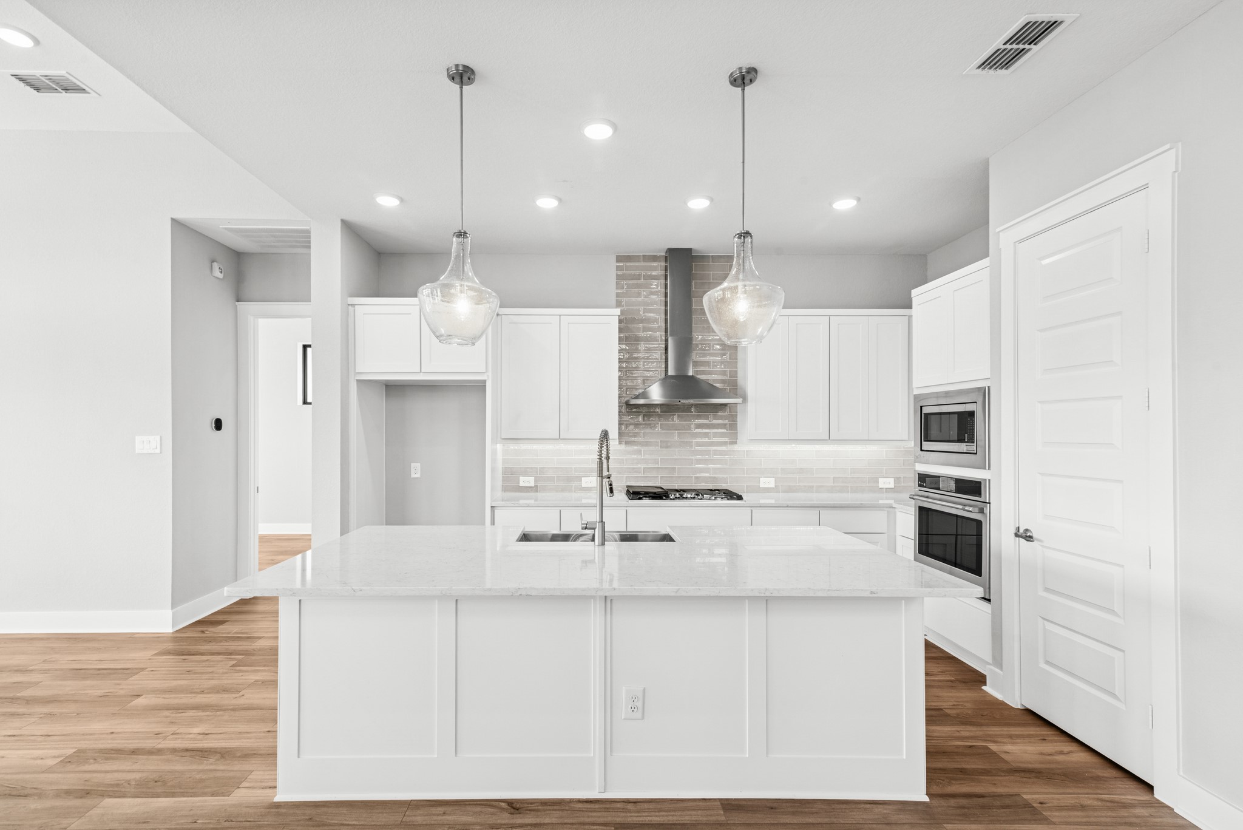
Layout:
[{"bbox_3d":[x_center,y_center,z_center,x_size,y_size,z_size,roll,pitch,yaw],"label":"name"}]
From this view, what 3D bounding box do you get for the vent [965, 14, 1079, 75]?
[{"bbox_3d":[1.608,-1.489,2.244,0.200,0.020,0.346,0,-1,0],"label":"vent"}]

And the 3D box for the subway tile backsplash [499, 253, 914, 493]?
[{"bbox_3d":[0.780,-0.370,4.890,3.700,2.120,0.030,0,-1,-1],"label":"subway tile backsplash"}]

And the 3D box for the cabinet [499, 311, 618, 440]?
[{"bbox_3d":[-0.515,-0.321,4.720,0.980,1.080,0.340,0,-1,-1],"label":"cabinet"}]

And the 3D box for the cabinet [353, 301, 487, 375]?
[{"bbox_3d":[-1.560,-0.585,4.585,1.050,0.610,0.610,0,-1,-1],"label":"cabinet"}]

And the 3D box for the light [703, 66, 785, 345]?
[{"bbox_3d":[0.533,-0.900,2.405,0.350,1.175,0.350,0,-1,0],"label":"light"}]

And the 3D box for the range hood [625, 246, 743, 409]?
[{"bbox_3d":[0.490,-0.745,4.630,0.914,1.330,0.510,0,-1,-1],"label":"range hood"}]

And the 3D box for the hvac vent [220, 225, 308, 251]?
[{"bbox_3d":[-2.670,-1.420,4.460,0.760,0.030,0.570,0,-1,-1],"label":"hvac vent"}]

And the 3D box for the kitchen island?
[{"bbox_3d":[-0.075,1.066,2.508,2.620,0.914,1.210,0,-1,-2],"label":"kitchen island"}]

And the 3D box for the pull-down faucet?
[{"bbox_3d":[-0.112,0.343,2.729,0.125,0.544,0.260,0,-1,12],"label":"pull-down faucet"}]

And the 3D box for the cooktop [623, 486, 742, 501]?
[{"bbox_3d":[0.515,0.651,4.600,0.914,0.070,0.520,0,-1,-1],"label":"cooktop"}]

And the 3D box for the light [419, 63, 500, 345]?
[{"bbox_3d":[-0.690,-0.900,2.394,0.350,1.175,0.350,0,-1,0],"label":"light"}]

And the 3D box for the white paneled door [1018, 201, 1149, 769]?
[{"bbox_3d":[2.150,0.295,2.588,0.050,2.438,0.690,0,-1,-3],"label":"white paneled door"}]

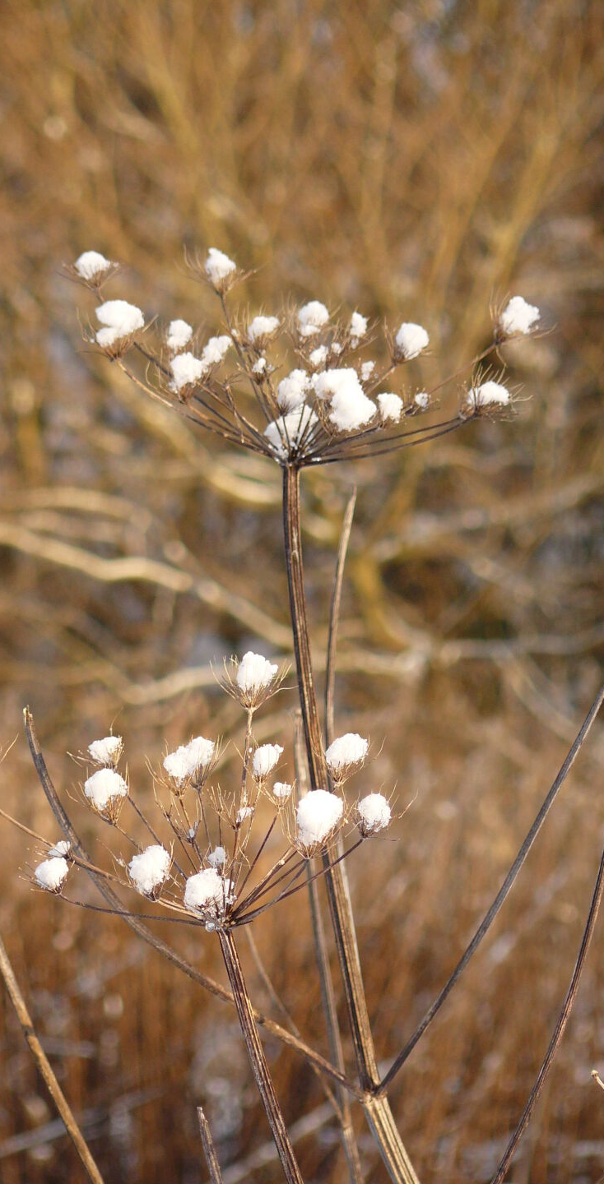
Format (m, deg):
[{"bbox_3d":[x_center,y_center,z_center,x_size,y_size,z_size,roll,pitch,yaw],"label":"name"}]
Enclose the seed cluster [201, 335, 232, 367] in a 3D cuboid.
[{"bbox_3d":[-0.032,-0.091,1.907,0.012,0.012,0.011,0,8,0],"label":"seed cluster"}]

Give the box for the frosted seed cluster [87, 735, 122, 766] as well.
[{"bbox_3d":[-0.073,0.059,1.870,0.013,0.011,0.012,0,6,0],"label":"frosted seed cluster"}]

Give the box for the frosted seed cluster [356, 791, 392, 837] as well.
[{"bbox_3d":[0.027,0.082,1.860,0.012,0.016,0.012,0,8,0],"label":"frosted seed cluster"}]

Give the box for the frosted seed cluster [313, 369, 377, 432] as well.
[{"bbox_3d":[0.016,-0.071,1.865,0.023,0.023,0.020,0,8,0],"label":"frosted seed cluster"}]

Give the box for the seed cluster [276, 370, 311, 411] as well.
[{"bbox_3d":[-0.003,-0.074,1.860,0.013,0.015,0.012,0,6,0],"label":"seed cluster"}]

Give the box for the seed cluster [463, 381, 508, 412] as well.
[{"bbox_3d":[0.069,-0.073,1.879,0.017,0.012,0.014,0,8,0],"label":"seed cluster"}]

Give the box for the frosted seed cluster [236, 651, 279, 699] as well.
[{"bbox_3d":[-0.017,0.031,1.884,0.016,0.017,0.015,0,8,0],"label":"frosted seed cluster"}]

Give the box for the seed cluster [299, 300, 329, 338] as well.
[{"bbox_3d":[0.004,-0.105,1.930,0.012,0.014,0.011,0,6,0],"label":"seed cluster"}]

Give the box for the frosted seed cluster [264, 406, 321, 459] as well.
[{"bbox_3d":[-0.004,-0.060,1.900,0.021,0.019,0.020,0,6,0],"label":"frosted seed cluster"}]

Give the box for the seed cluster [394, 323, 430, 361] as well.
[{"bbox_3d":[0.042,-0.096,1.920,0.013,0.014,0.013,0,6,0],"label":"seed cluster"}]

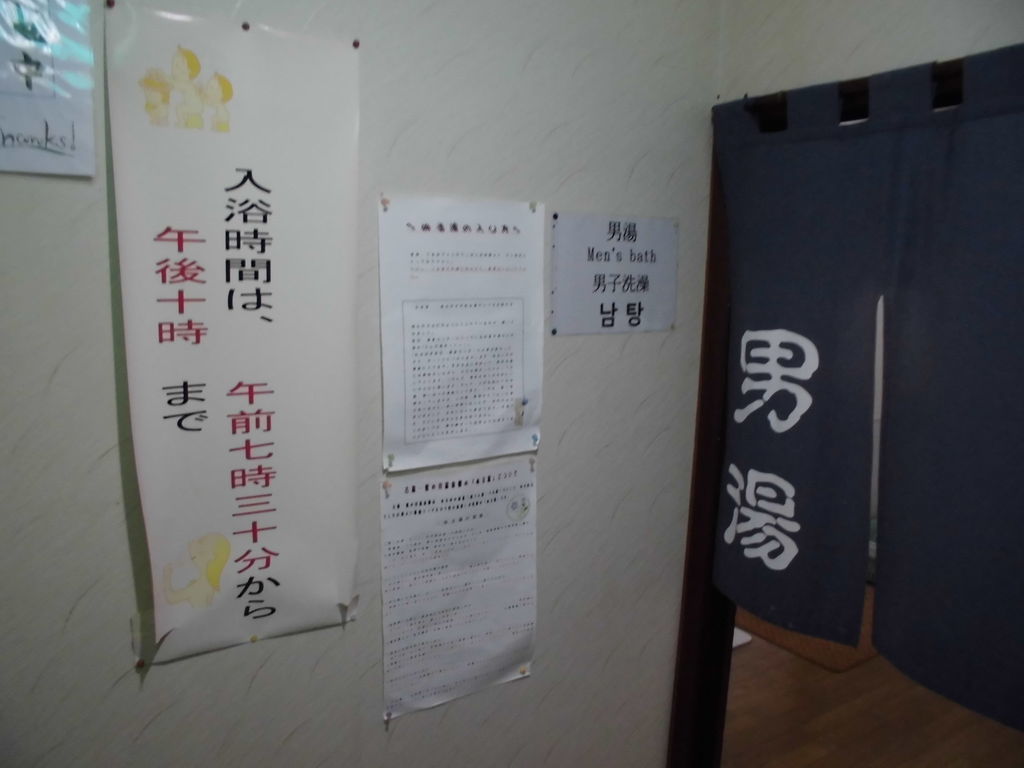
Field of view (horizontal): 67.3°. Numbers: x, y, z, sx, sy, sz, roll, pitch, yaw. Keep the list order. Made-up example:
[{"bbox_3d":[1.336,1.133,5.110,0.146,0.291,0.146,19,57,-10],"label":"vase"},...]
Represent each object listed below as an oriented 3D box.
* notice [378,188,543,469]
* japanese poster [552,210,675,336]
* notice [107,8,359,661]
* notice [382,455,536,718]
[{"bbox_3d":[-0.073,-0.077,1.249,0.295,0.422,0.010,-4,12,-31],"label":"notice"},{"bbox_3d":[0.193,-0.196,1.388,0.290,0.211,0.010,-4,12,-31],"label":"japanese poster"},{"bbox_3d":[-0.364,-0.041,1.071,0.318,0.870,0.020,-4,12,-31],"label":"notice"},{"bbox_3d":[-0.082,0.347,1.326,0.295,0.424,0.010,-4,12,-31],"label":"notice"}]

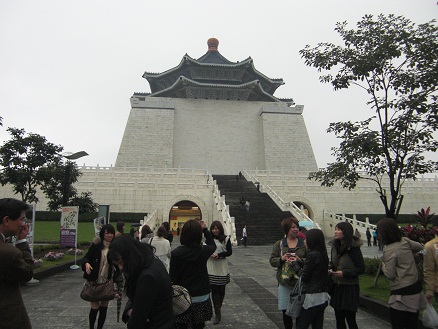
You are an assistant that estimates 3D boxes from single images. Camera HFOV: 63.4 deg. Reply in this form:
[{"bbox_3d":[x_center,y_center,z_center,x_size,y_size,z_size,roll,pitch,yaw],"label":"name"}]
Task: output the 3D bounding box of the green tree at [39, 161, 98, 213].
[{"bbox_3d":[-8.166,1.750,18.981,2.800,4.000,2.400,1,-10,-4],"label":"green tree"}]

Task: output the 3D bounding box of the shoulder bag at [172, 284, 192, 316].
[{"bbox_3d":[-0.395,1.294,3.374,0.300,0.290,0.170,-2,-11,15],"label":"shoulder bag"}]

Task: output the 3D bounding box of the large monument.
[{"bbox_3d":[-2.708,-18.551,126.195,55.000,57.207,54.000,1,-10,-4],"label":"large monument"}]

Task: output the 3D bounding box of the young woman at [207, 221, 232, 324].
[{"bbox_3d":[-0.013,1.774,5.918,0.470,1.624,0.330,-1,-10,10],"label":"young woman"}]

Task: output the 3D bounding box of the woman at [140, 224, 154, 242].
[{"bbox_3d":[-1.617,2.125,7.744,0.460,1.562,0.340,-5,-12,29],"label":"woman"}]

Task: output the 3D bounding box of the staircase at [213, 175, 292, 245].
[{"bbox_3d":[3.553,5.064,58.070,7.500,13.665,48.084,1,-10,-4],"label":"staircase"}]

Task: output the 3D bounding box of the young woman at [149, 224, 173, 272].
[{"bbox_3d":[-1.267,2.119,7.644,0.460,1.541,0.330,-1,-10,5],"label":"young woman"}]

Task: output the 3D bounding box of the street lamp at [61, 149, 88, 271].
[{"bbox_3d":[-5.840,1.724,14.213,0.900,4.593,0.600,1,-10,-4],"label":"street lamp"}]

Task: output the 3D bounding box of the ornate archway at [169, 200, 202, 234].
[{"bbox_3d":[-5.167,8.586,56.365,5.600,5.900,1.500,1,-10,-4],"label":"ornate archway"}]

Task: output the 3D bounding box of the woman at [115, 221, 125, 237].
[{"bbox_3d":[-2.210,2.080,7.752,0.330,1.646,0.450,4,-11,-20],"label":"woman"}]

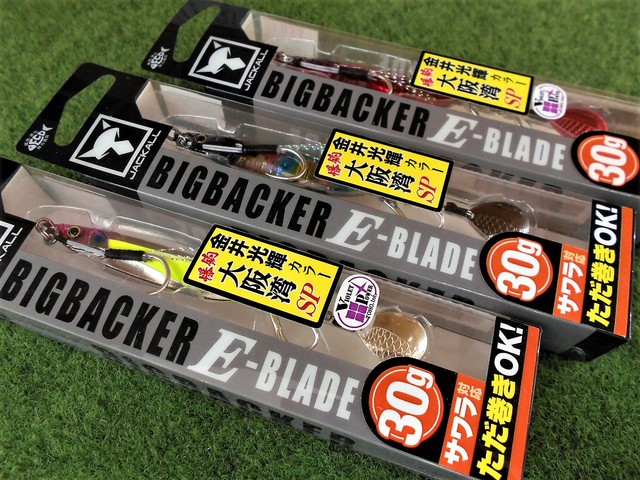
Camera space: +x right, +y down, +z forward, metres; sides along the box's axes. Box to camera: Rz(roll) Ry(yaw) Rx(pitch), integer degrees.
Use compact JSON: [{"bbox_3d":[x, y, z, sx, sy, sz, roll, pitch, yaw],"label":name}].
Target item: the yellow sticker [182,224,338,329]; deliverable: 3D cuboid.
[{"bbox_3d":[-0.015,0.009,0.133,0.040,0.001,0.020,17,62,9],"label":"yellow sticker"}]

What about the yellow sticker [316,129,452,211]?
[{"bbox_3d":[0.020,-0.022,0.150,0.040,0.001,0.020,17,62,9],"label":"yellow sticker"}]

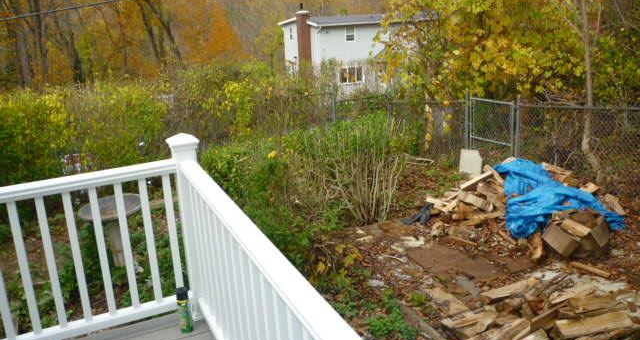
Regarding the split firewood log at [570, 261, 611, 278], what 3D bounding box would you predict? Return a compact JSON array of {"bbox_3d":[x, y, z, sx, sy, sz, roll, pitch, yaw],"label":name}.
[{"bbox_3d":[2.347,0.869,4.657,0.070,0.060,0.318,-16,22,-39],"label":"split firewood log"}]

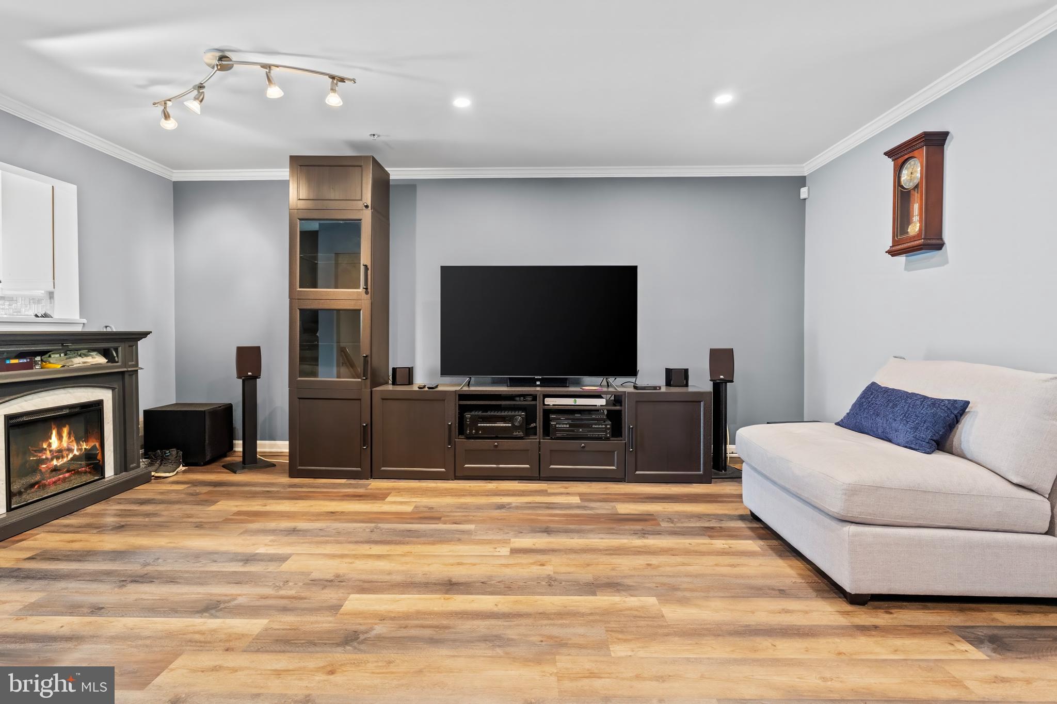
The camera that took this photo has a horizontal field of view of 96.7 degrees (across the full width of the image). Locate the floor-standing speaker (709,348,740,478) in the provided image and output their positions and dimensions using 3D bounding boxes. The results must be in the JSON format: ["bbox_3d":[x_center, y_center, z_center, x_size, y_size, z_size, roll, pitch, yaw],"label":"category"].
[{"bbox_3d":[1.476,0.446,3.584,0.300,0.944,0.320,1,2,13],"label":"floor-standing speaker"}]

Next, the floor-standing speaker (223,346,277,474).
[{"bbox_3d":[-2.202,0.428,3.699,0.300,0.943,0.320,-1,2,-41],"label":"floor-standing speaker"}]

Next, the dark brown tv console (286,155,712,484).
[{"bbox_3d":[-0.204,-0.238,3.519,3.000,2.300,0.420,0,1,2],"label":"dark brown tv console"}]

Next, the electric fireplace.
[{"bbox_3d":[-2.843,0.576,2.767,0.170,0.515,0.605,0,1,-3],"label":"electric fireplace"}]

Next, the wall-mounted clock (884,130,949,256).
[{"bbox_3d":[2.254,-0.898,2.751,0.140,0.640,0.300,0,1,2],"label":"wall-mounted clock"}]

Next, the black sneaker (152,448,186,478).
[{"bbox_3d":[-2.686,0.837,3.504,0.112,0.132,0.290,0,2,-22],"label":"black sneaker"}]

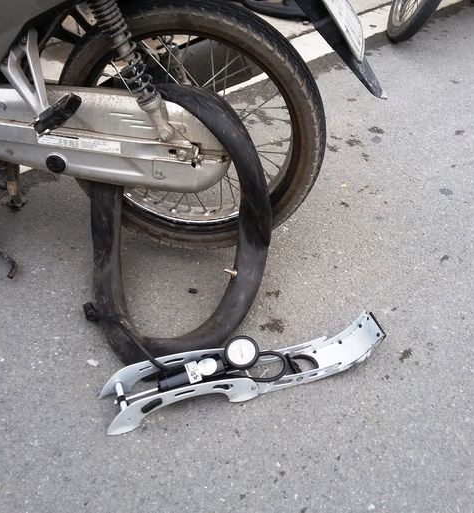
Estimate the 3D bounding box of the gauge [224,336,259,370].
[{"bbox_3d":[0.010,0.178,1.125,0.062,0.030,0.062,-5,58,3],"label":"gauge"}]

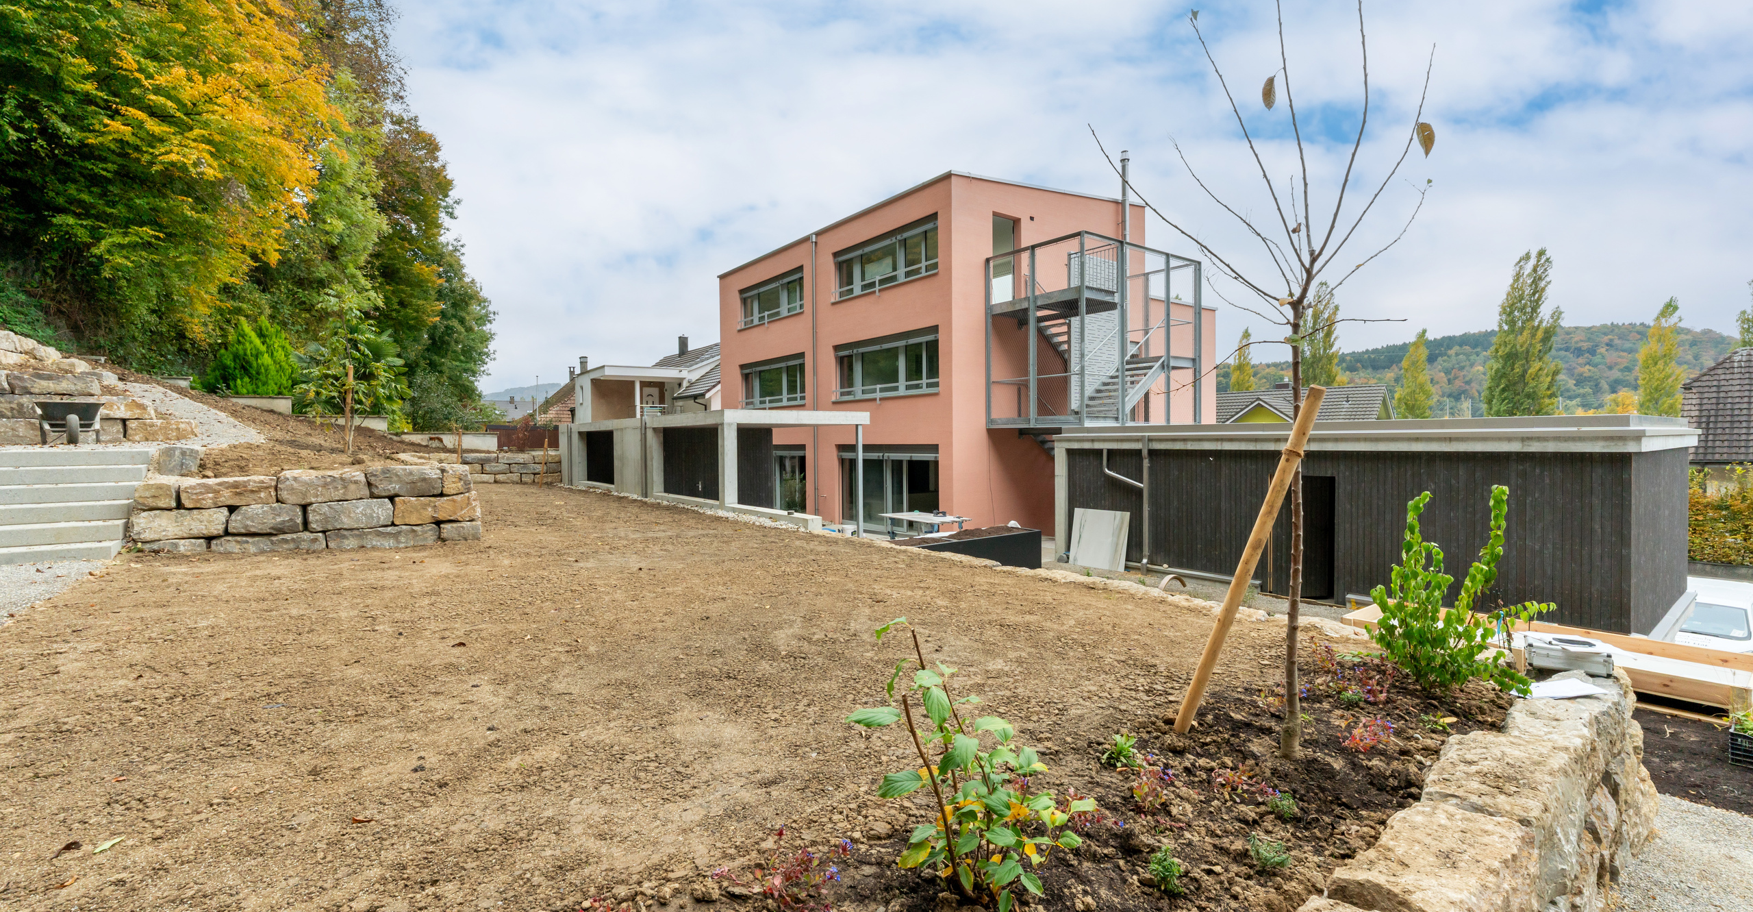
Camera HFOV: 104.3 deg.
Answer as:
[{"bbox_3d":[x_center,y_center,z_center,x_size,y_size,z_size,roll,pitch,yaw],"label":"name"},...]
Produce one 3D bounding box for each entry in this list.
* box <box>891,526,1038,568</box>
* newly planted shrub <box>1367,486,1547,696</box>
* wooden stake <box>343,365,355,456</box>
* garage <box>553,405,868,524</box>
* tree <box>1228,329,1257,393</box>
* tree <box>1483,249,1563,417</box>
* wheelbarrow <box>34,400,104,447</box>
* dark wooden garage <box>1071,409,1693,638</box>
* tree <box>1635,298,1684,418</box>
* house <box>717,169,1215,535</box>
[{"bbox_3d":[1.378,1.756,11.652,3.500,0.720,0.800,-2,2,-38],"label":"box"},{"bbox_3d":[2.680,0.601,3.150,0.660,0.920,0.620,1,1,40],"label":"newly planted shrub"},{"bbox_3d":[-7.744,-0.673,10.000,0.060,1.290,0.060,3,0,-38],"label":"wooden stake"},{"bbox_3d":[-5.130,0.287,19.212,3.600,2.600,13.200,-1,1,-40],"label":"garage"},{"bbox_3d":[45.646,-6.554,84.906,3.800,18.800,3.800,0,1,28],"label":"tree"},{"bbox_3d":[49.200,-6.286,52.000,4.800,18.900,4.800,1,2,43],"label":"tree"},{"bbox_3d":[-11.222,-0.467,9.500,1.400,0.630,0.650,1,2,41],"label":"wheelbarrow"},{"bbox_3d":[9.250,0.817,13.900,4.800,2.860,9.200,-1,1,-39],"label":"dark wooden garage"},{"bbox_3d":[64.400,-5.007,56.000,3.300,16.000,3.300,-1,2,-41],"label":"tree"},{"bbox_3d":[3.414,-3.020,25.178,13.140,9.550,14.400,-2,2,-38],"label":"house"}]

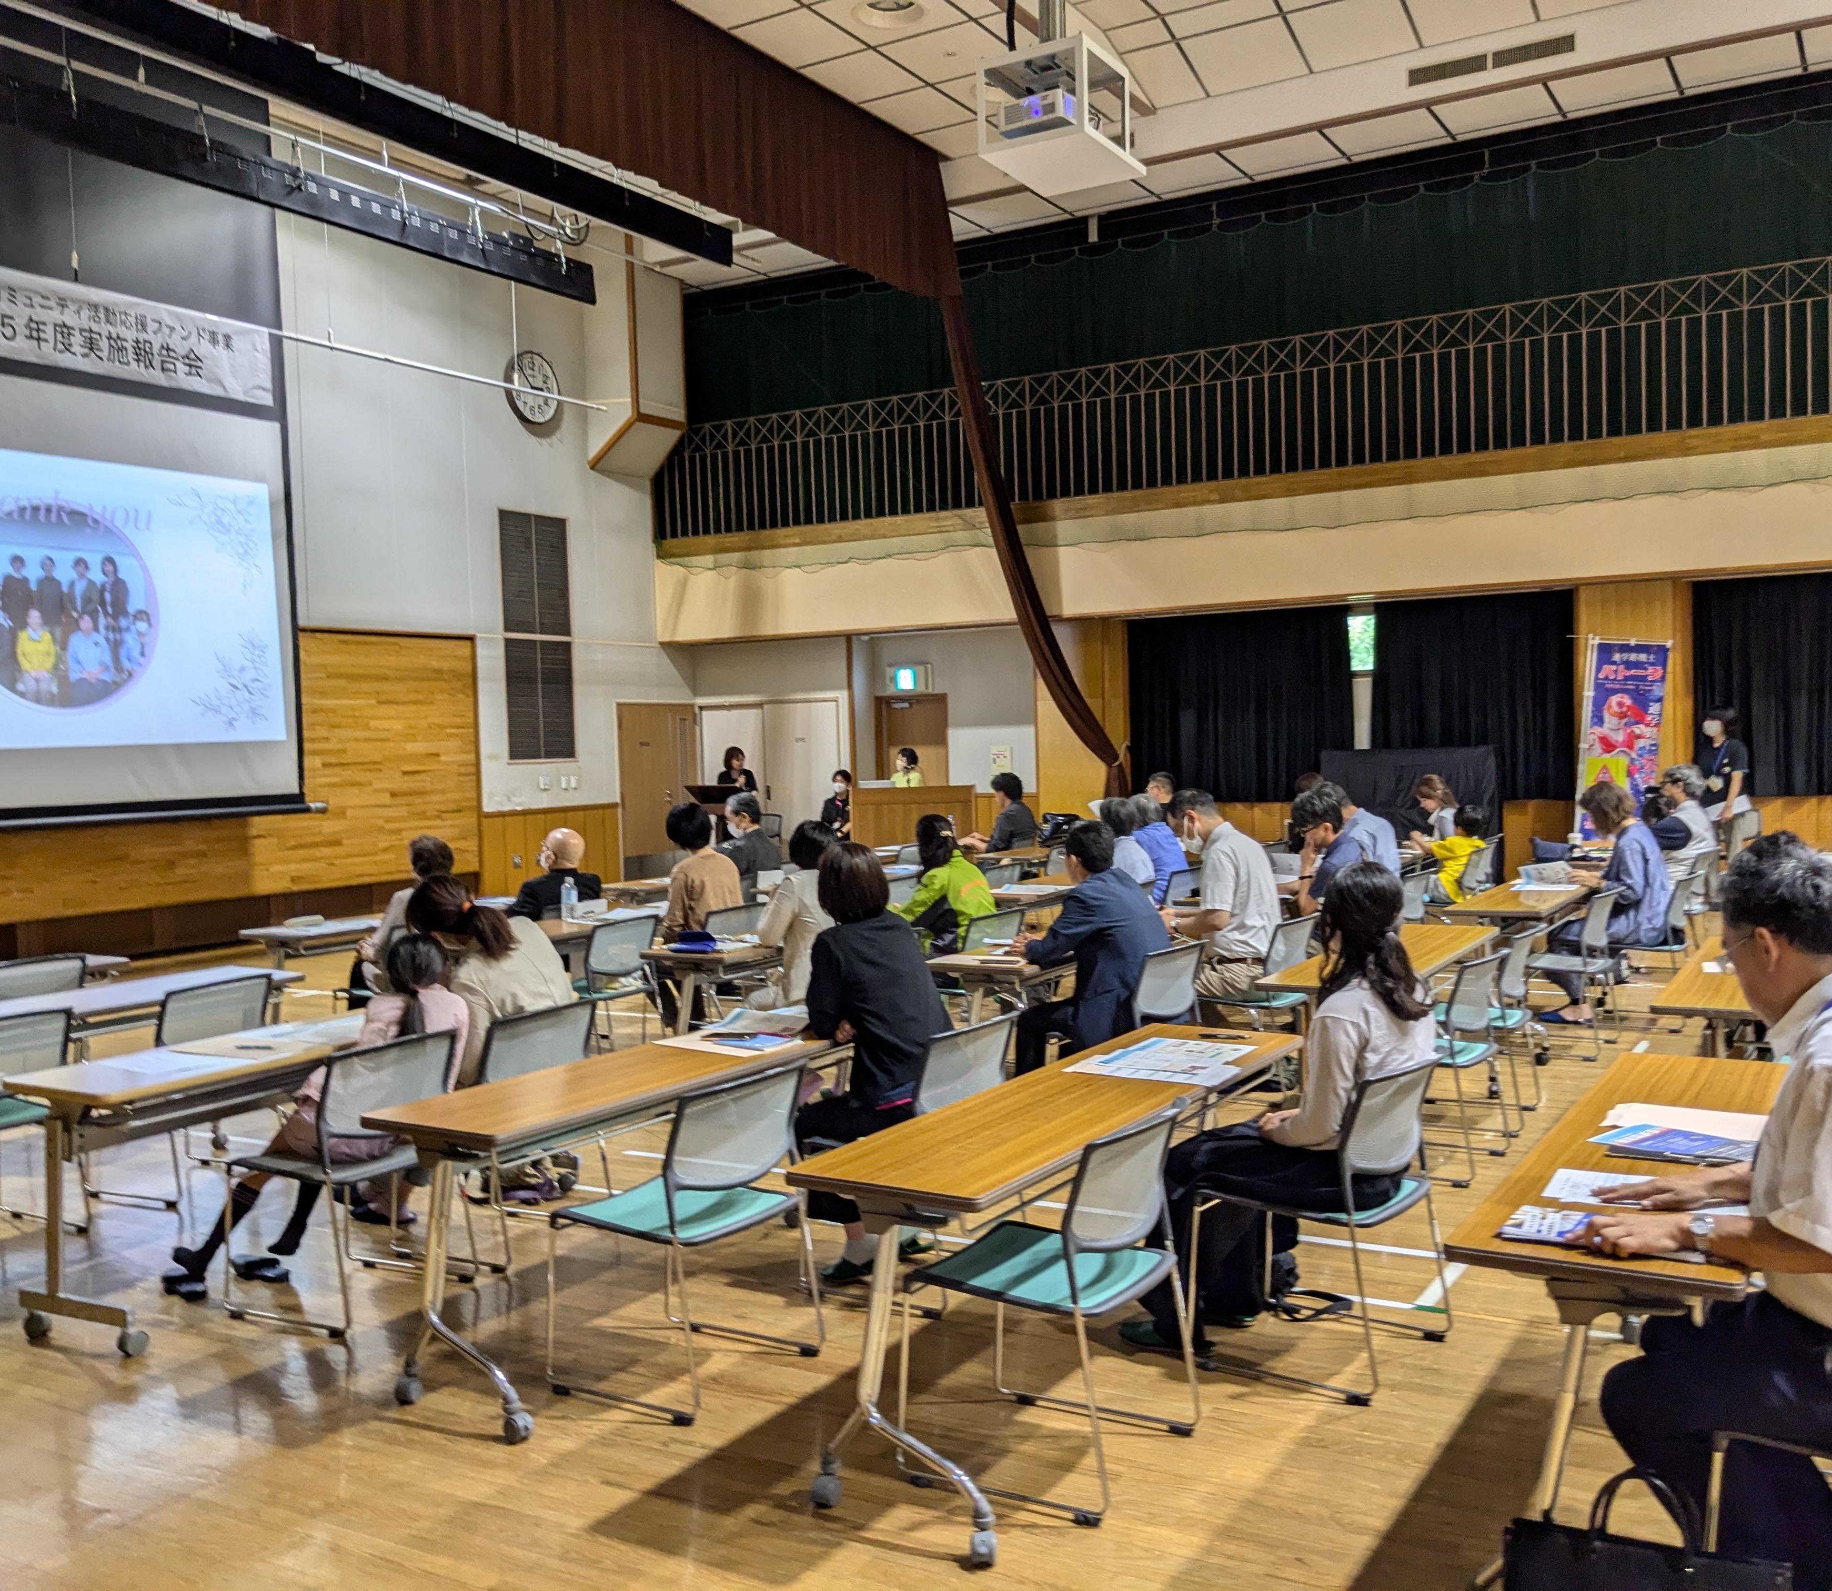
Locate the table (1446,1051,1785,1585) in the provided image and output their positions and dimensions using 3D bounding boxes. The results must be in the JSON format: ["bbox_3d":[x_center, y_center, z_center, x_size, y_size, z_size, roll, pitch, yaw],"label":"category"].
[{"bbox_3d":[1.552,1.048,3.400,0.460,0.700,1.800,0,2,32],"label":"table"}]

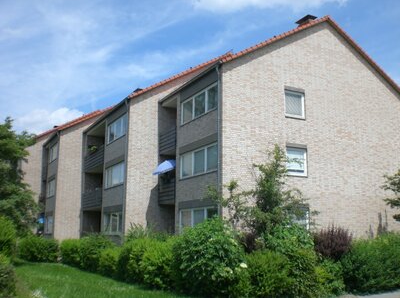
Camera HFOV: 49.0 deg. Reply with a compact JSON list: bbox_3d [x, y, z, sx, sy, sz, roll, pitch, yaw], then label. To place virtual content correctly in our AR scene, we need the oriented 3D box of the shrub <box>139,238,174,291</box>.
[{"bbox_3d":[-1.268,3.443,13.282,1.100,1.500,1.150,0,-11,0],"label":"shrub"}]

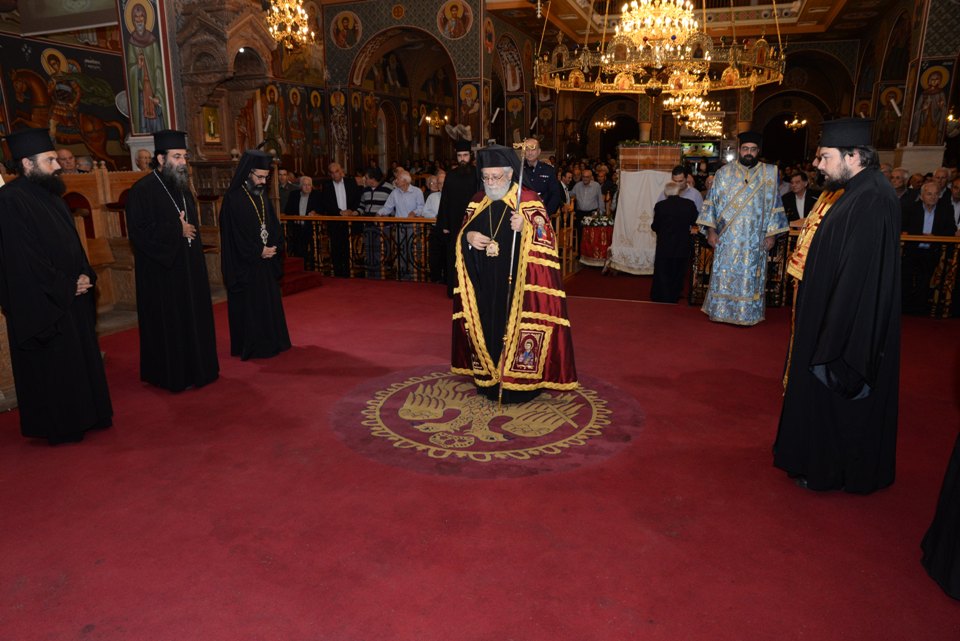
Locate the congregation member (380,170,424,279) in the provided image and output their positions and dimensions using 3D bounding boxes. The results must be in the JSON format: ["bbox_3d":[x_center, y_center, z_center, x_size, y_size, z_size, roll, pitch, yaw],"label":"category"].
[{"bbox_3d":[-1.087,-1.289,9.169,0.620,1.645,0.480,6,16,22],"label":"congregation member"}]

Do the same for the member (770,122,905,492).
[{"bbox_3d":[1.812,0.047,3.316,0.520,1.600,0.620,6,15,21],"label":"member"}]

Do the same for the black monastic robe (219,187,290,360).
[{"bbox_3d":[-1.907,-0.418,5.468,0.480,1.430,0.580,7,16,25],"label":"black monastic robe"}]

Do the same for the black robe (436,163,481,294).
[{"bbox_3d":[-0.221,-1.125,7.999,0.680,1.624,0.450,1,15,3],"label":"black robe"}]

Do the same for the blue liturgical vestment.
[{"bbox_3d":[2.690,-0.818,6.604,0.840,1.600,0.480,5,15,20],"label":"blue liturgical vestment"}]

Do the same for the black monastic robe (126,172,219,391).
[{"bbox_3d":[-2.238,-0.299,4.724,0.520,1.570,0.630,6,16,23],"label":"black monastic robe"}]

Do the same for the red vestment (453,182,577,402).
[{"bbox_3d":[0.237,-0.224,4.654,0.870,1.529,0.570,6,16,20],"label":"red vestment"}]

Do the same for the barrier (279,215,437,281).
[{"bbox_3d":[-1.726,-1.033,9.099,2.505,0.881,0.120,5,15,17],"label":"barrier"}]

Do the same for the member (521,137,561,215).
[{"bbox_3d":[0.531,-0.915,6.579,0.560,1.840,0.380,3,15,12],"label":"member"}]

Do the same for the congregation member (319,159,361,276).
[{"bbox_3d":[-1.955,-1.304,8.957,0.580,1.770,0.450,0,14,-2],"label":"congregation member"}]

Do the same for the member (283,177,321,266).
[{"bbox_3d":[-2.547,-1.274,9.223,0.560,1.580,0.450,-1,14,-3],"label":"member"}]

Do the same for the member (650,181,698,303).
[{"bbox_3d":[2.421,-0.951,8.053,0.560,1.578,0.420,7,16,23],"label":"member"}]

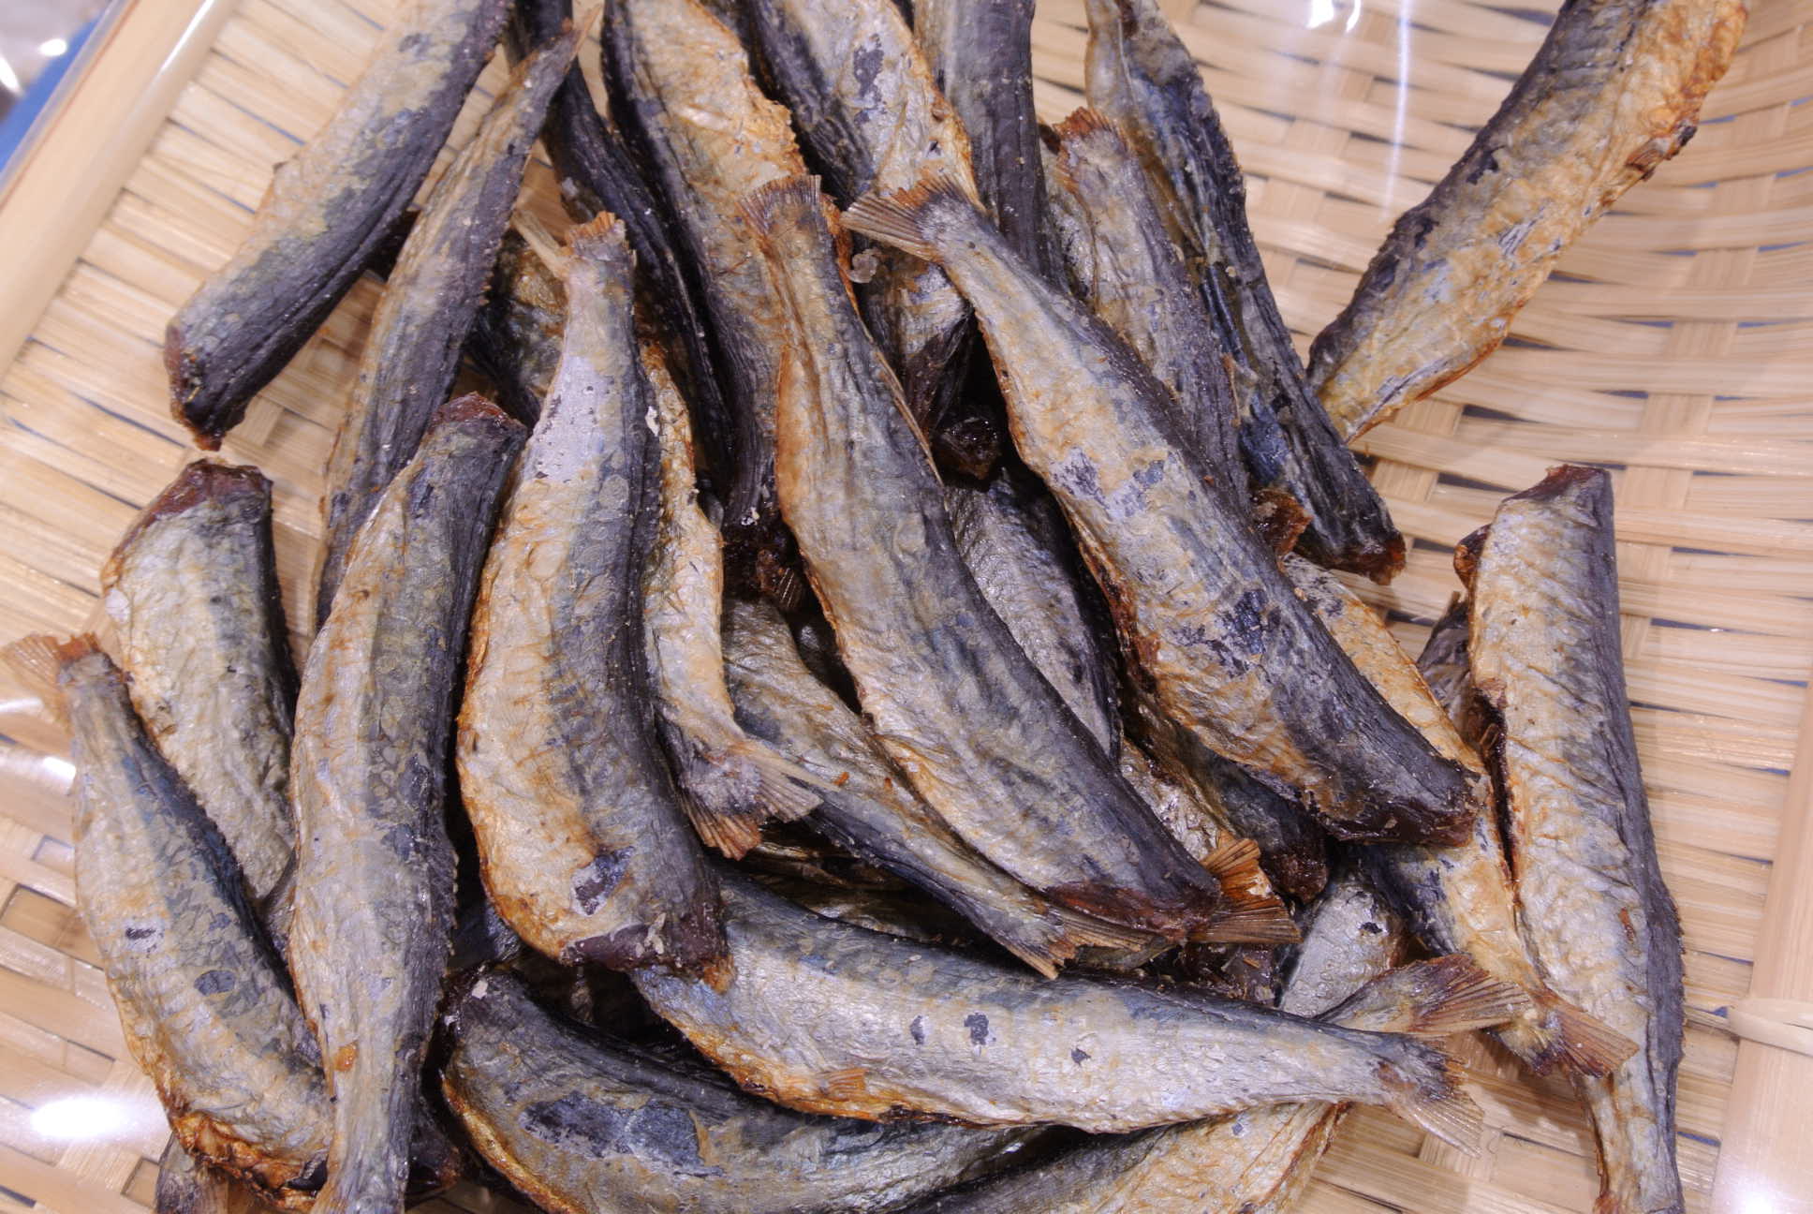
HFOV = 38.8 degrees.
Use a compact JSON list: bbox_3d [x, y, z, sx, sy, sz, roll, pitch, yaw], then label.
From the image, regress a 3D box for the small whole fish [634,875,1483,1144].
[{"bbox_3d":[0.021,0.066,0.372,0.124,0.022,0.032,12,68,5],"label":"small whole fish"}]

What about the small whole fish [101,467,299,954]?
[{"bbox_3d":[-0.108,0.028,0.406,0.028,0.020,0.112,-11,67,-5],"label":"small whole fish"}]

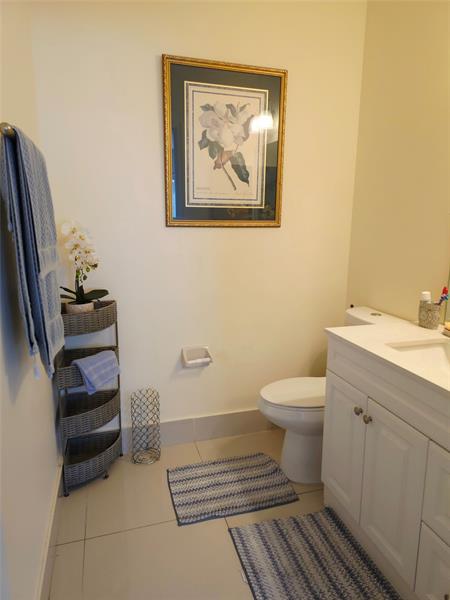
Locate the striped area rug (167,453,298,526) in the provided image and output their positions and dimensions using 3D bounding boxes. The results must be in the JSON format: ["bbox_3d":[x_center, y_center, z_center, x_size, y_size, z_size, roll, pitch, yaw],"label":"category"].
[{"bbox_3d":[0.016,0.933,2.027,0.570,0.013,0.406,-3,11,-16],"label":"striped area rug"}]

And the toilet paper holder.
[{"bbox_3d":[-0.158,0.322,2.272,0.157,0.089,0.076,-3,11,-16],"label":"toilet paper holder"}]

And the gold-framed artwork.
[{"bbox_3d":[0.010,-0.807,2.126,0.663,0.828,0.029,-3,11,-16],"label":"gold-framed artwork"}]

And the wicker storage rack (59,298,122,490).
[{"bbox_3d":[-0.682,0.477,2.017,0.304,0.904,0.304,-3,11,-16],"label":"wicker storage rack"}]

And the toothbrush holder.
[{"bbox_3d":[0.925,0.068,1.780,0.081,0.118,0.081,-3,11,-16],"label":"toothbrush holder"}]

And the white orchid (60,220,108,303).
[{"bbox_3d":[-0.679,-0.112,1.897,0.236,0.503,0.210,-3,11,-16],"label":"white orchid"}]

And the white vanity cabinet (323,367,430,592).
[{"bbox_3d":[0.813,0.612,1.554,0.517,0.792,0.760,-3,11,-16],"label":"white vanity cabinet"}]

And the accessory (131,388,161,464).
[{"bbox_3d":[-0.443,0.691,2.219,0.144,0.410,0.141,-3,11,-16],"label":"accessory"}]

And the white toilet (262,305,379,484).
[{"bbox_3d":[0.533,0.502,2.124,0.701,0.828,0.380,-3,11,-16],"label":"white toilet"}]

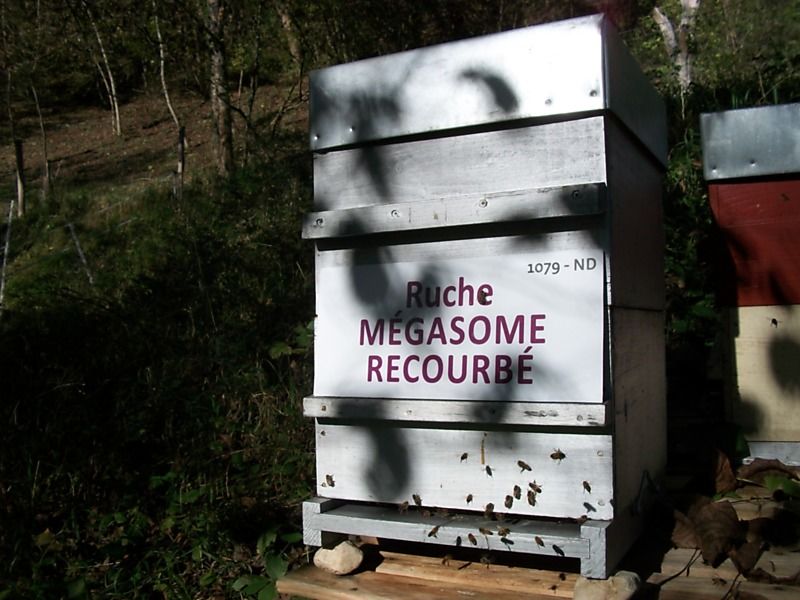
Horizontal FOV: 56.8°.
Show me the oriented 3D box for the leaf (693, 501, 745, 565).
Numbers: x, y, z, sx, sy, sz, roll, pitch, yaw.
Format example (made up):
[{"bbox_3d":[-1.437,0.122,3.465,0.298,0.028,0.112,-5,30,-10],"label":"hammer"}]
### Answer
[{"bbox_3d":[0.376,0.276,0.870,0.062,0.060,0.060,-1,1,0],"label":"leaf"}]

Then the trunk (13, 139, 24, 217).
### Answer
[{"bbox_3d":[-5.155,-1.657,10.000,0.110,1.060,0.110,-3,1,-27],"label":"trunk"}]

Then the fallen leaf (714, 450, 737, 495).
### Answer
[{"bbox_3d":[0.497,0.262,1.130,0.036,0.068,0.035,-1,1,0],"label":"fallen leaf"}]

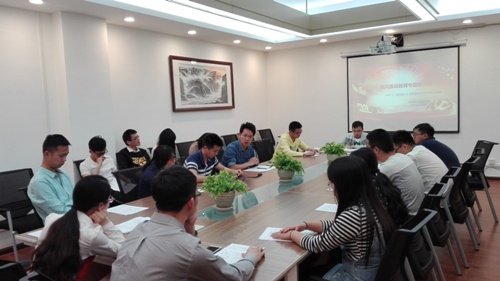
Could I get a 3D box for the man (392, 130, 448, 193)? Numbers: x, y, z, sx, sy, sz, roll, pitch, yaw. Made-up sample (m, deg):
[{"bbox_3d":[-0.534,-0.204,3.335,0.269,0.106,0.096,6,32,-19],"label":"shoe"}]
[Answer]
[{"bbox_3d":[1.659,0.504,3.610,0.720,1.200,0.540,2,7,35],"label":"man"}]

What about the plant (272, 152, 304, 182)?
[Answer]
[{"bbox_3d":[0.359,0.265,3.539,0.310,0.280,0.310,-2,6,0],"label":"plant"}]

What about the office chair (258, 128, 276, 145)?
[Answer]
[{"bbox_3d":[0.570,0.264,8.186,0.580,0.970,0.560,2,7,35],"label":"office chair"}]

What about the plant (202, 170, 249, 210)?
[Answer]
[{"bbox_3d":[-0.206,0.415,2.956,0.360,0.310,0.360,-2,6,0],"label":"plant"}]

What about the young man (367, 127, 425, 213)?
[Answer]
[{"bbox_3d":[1.360,0.560,3.456,0.780,1.320,0.520,2,7,35],"label":"young man"}]

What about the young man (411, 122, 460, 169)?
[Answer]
[{"bbox_3d":[2.061,0.420,4.140,0.720,1.230,0.540,2,7,35],"label":"young man"}]

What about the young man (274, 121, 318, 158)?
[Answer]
[{"bbox_3d":[0.742,0.333,5.943,0.780,1.290,0.540,3,8,41],"label":"young man"}]

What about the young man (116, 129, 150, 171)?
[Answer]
[{"bbox_3d":[-1.429,0.482,4.716,0.760,1.230,0.540,2,7,35],"label":"young man"}]

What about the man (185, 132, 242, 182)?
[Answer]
[{"bbox_3d":[-0.420,0.541,3.859,0.720,1.220,0.560,2,7,35],"label":"man"}]

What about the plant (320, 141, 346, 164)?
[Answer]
[{"bbox_3d":[1.119,0.176,4.832,0.350,0.310,0.350,2,7,35],"label":"plant"}]

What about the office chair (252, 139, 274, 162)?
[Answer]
[{"bbox_3d":[0.440,0.502,5.352,0.580,0.930,0.540,2,7,35],"label":"office chair"}]

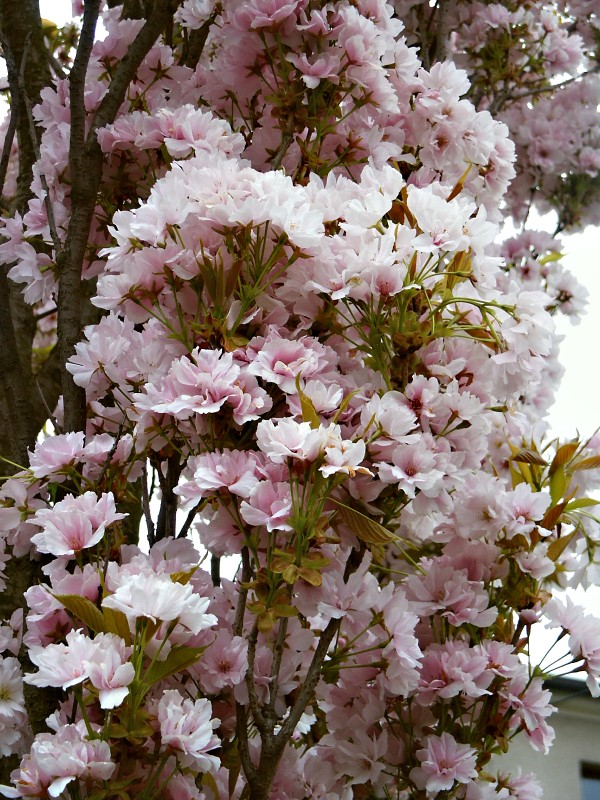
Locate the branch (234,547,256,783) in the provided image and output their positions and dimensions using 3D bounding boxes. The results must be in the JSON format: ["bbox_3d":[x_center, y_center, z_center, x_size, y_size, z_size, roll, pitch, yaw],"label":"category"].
[{"bbox_3d":[-0.036,0.176,1.200,0.013,0.157,0.010,0,-15,-2],"label":"branch"}]

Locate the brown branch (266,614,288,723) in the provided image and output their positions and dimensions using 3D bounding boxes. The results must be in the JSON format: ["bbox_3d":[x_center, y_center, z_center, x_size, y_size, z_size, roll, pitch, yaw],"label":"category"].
[{"bbox_3d":[-0.015,0.179,1.200,0.008,0.072,0.008,6,-15,0],"label":"brown branch"}]

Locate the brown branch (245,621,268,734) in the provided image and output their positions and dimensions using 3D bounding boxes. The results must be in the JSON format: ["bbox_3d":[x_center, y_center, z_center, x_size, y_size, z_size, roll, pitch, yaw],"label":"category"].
[{"bbox_3d":[-0.029,0.185,1.200,0.013,0.075,0.009,-2,-15,-2],"label":"brown branch"}]

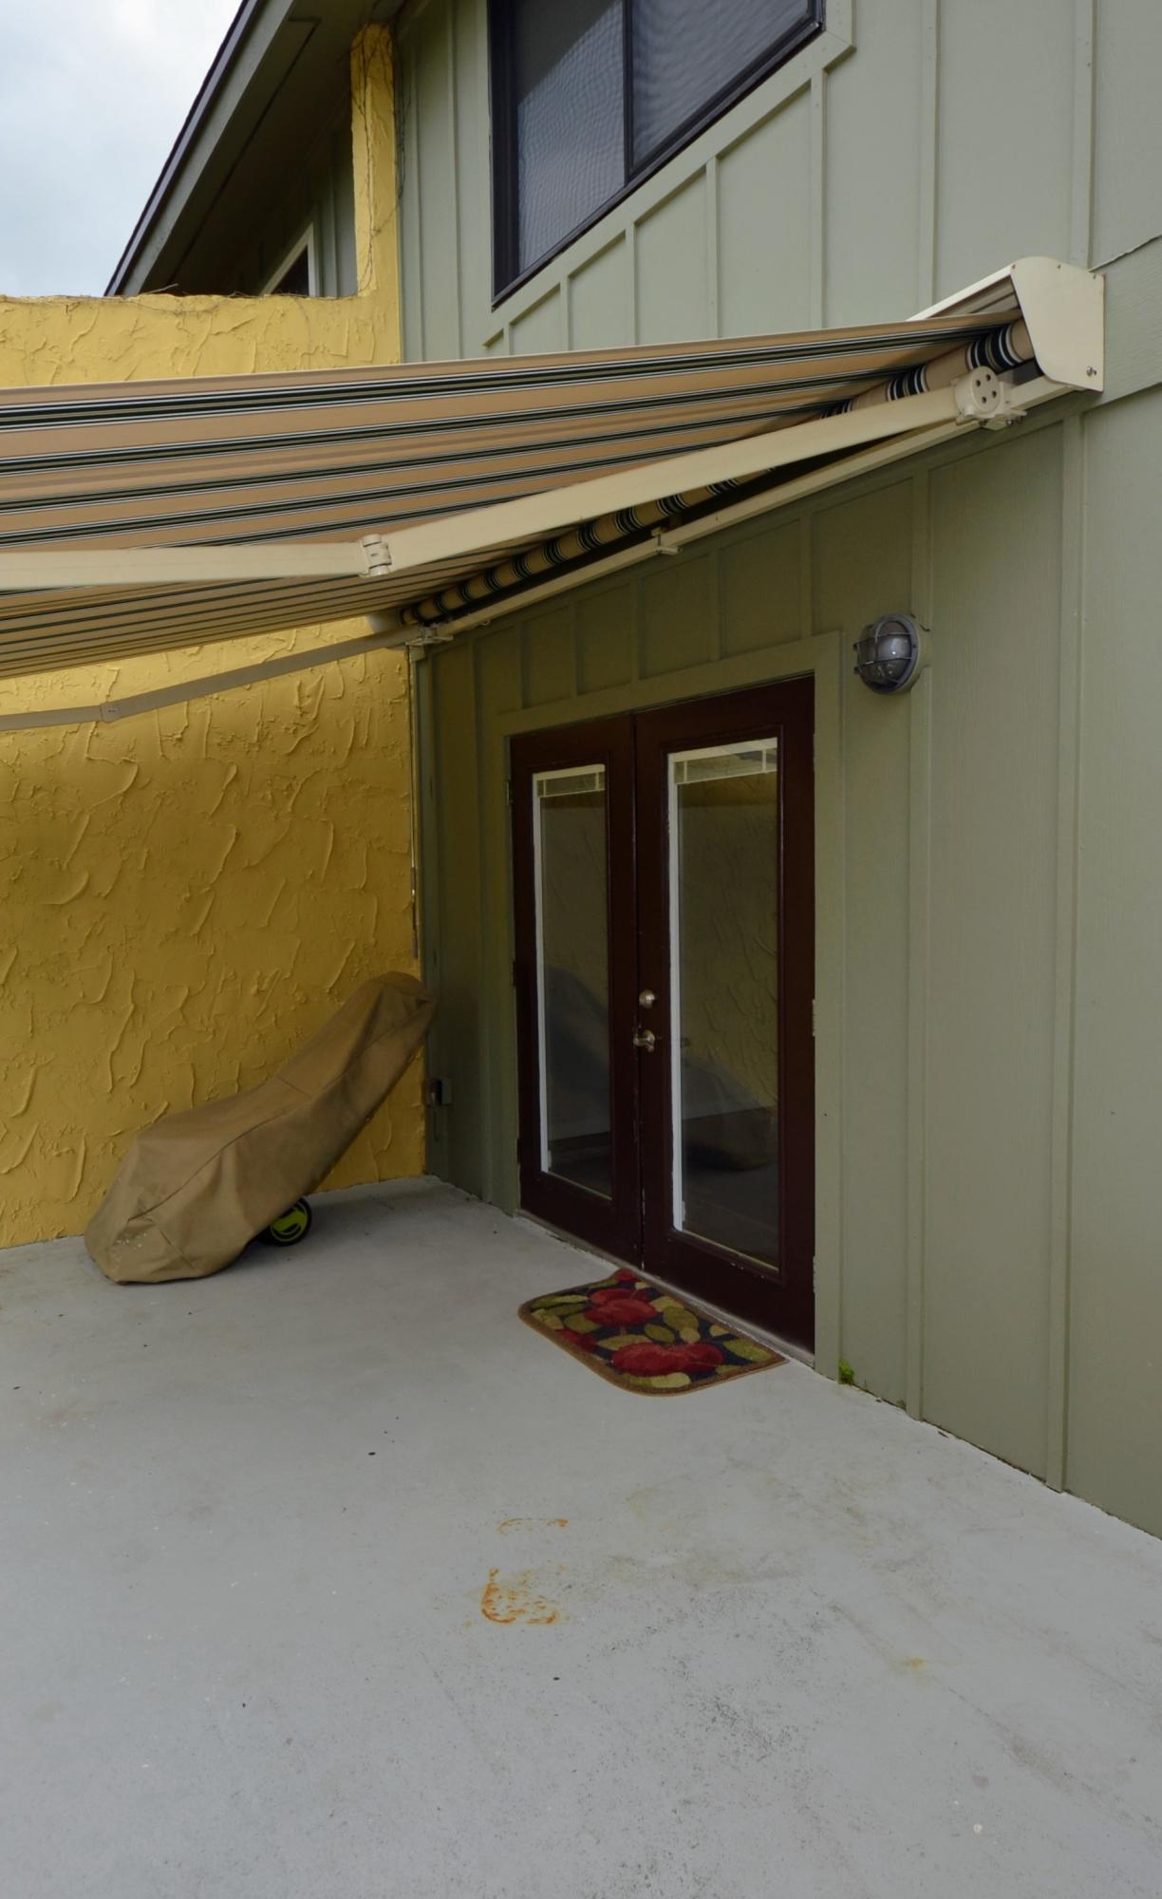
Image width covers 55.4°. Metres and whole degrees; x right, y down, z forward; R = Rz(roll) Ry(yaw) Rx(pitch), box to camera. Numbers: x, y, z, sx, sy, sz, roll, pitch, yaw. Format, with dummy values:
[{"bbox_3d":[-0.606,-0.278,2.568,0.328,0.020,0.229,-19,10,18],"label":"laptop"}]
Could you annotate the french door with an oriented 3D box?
[{"bbox_3d":[0.238,0.173,4.056,0.060,2.038,1.758,-4,6,-34],"label":"french door"}]

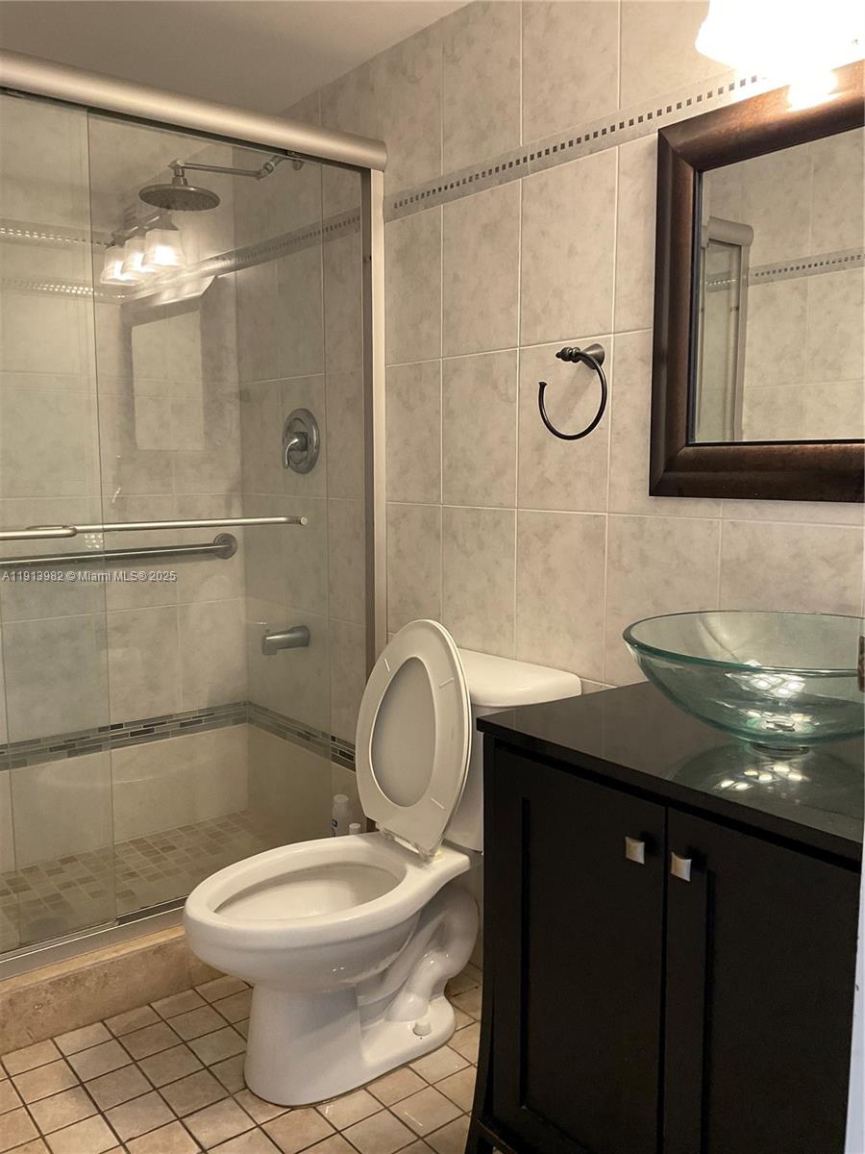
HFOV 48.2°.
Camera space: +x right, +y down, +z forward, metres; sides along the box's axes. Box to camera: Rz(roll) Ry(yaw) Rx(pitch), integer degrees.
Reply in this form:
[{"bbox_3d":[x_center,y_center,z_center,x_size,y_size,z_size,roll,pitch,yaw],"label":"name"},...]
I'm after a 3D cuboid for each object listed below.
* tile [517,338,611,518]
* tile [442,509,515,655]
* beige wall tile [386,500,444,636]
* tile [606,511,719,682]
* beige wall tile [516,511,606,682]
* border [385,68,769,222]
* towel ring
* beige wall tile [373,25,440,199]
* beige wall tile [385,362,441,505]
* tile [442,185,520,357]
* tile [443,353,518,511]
[{"bbox_3d":[0.260,-0.296,1.918,0.010,0.330,0.252,-5,8,-38],"label":"tile"},{"bbox_3d":[0.104,0.011,2.155,0.010,0.330,0.252,-5,8,-38],"label":"tile"},{"bbox_3d":[-0.052,-0.013,2.354,0.010,0.330,0.252,-5,8,-38],"label":"beige wall tile"},{"bbox_3d":[0.417,0.057,1.763,0.010,0.335,0.253,-5,8,-38],"label":"tile"},{"bbox_3d":[0.260,0.034,1.956,0.010,0.330,0.252,-5,8,-38],"label":"beige wall tile"},{"bbox_3d":[0.213,-0.836,1.923,0.010,0.063,1.045,-5,8,-38],"label":"border"},{"bbox_3d":[0.266,-0.347,1.813,0.102,0.181,0.175,-5,8,-38],"label":"towel ring"},{"bbox_3d":[-0.051,-1.072,2.233,0.010,0.335,0.253,-5,8,-38],"label":"beige wall tile"},{"bbox_3d":[-0.052,-0.343,2.316,0.010,0.330,0.252,-5,8,-38],"label":"beige wall tile"},{"bbox_3d":[0.105,-0.654,2.081,0.010,0.335,0.253,-5,8,-38],"label":"tile"},{"bbox_3d":[0.104,-0.319,2.117,0.010,0.330,0.252,-5,8,-38],"label":"tile"}]

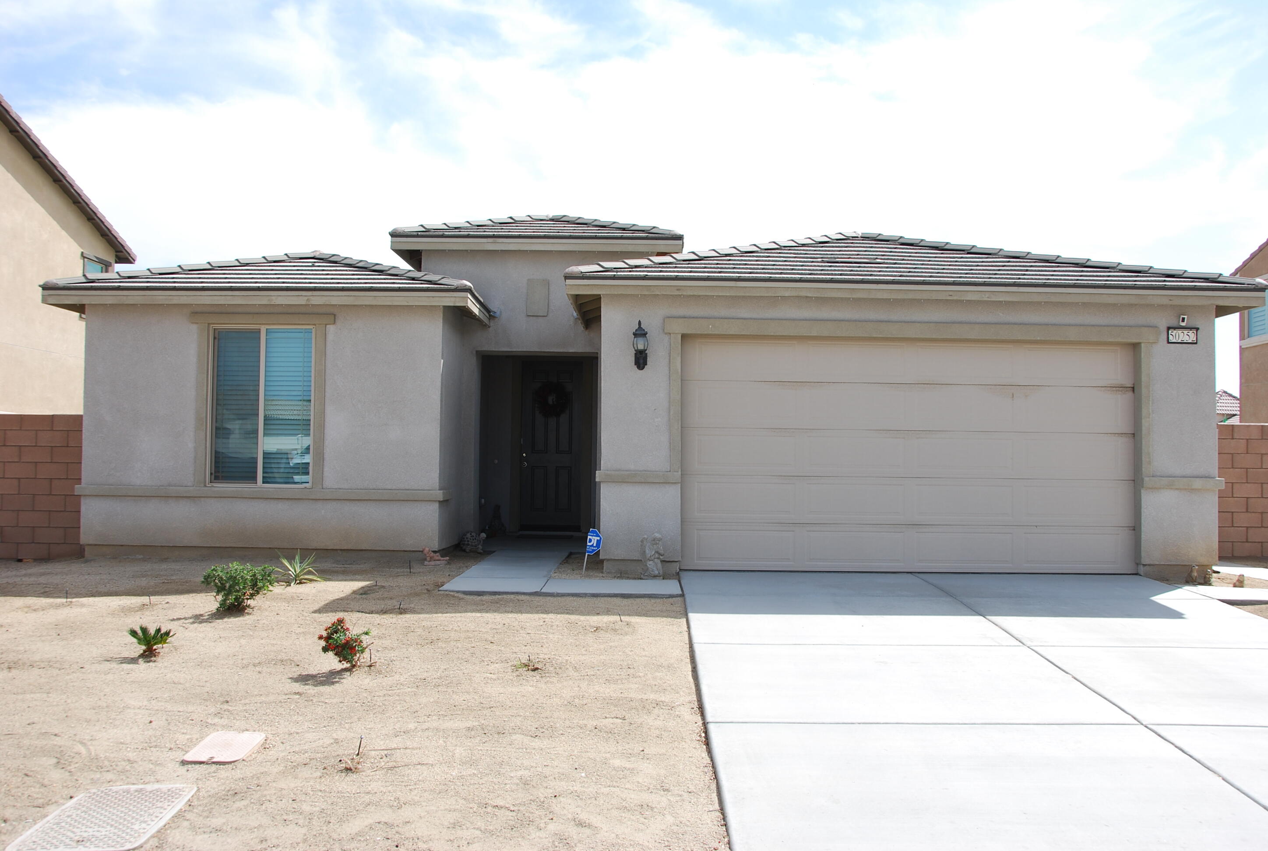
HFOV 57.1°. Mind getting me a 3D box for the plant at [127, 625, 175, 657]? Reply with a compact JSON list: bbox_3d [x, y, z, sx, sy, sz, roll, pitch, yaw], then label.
[{"bbox_3d":[-3.231,1.443,7.800,0.310,0.210,0.290,1,-2,0],"label":"plant"}]

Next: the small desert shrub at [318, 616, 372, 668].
[{"bbox_3d":[-1.872,1.407,7.550,0.340,0.320,0.310,1,-2,0],"label":"small desert shrub"}]

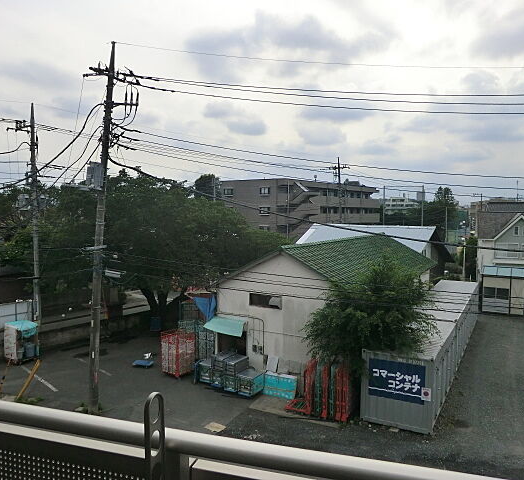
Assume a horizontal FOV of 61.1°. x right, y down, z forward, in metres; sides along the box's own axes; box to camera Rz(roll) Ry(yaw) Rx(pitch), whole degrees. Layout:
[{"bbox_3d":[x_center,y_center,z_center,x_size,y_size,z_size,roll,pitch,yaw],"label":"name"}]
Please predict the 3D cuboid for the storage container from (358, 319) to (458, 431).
[{"bbox_3d":[6.222,5.105,18.119,2.440,2.590,6.060,2,4,30],"label":"storage container"}]

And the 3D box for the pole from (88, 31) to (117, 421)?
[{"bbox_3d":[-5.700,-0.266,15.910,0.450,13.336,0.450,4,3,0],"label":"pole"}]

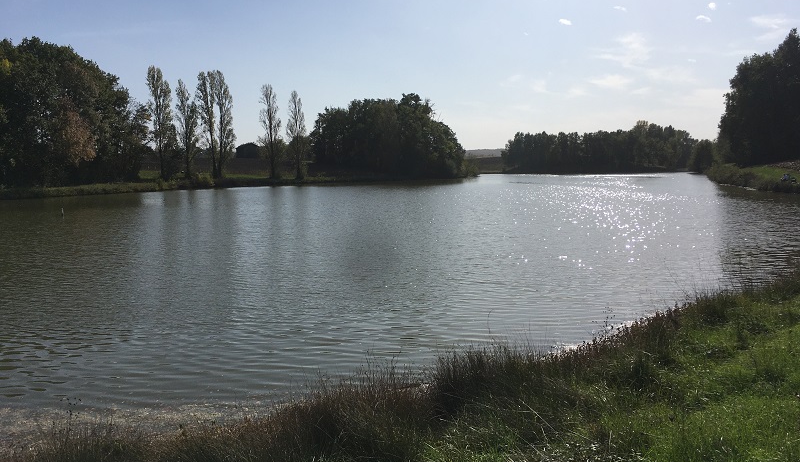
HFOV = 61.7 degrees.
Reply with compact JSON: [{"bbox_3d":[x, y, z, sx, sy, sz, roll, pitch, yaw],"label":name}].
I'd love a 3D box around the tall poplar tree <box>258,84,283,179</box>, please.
[{"bbox_3d":[-18.700,-14.401,97.000,3.500,13.700,3.500,-1,6,0],"label":"tall poplar tree"}]

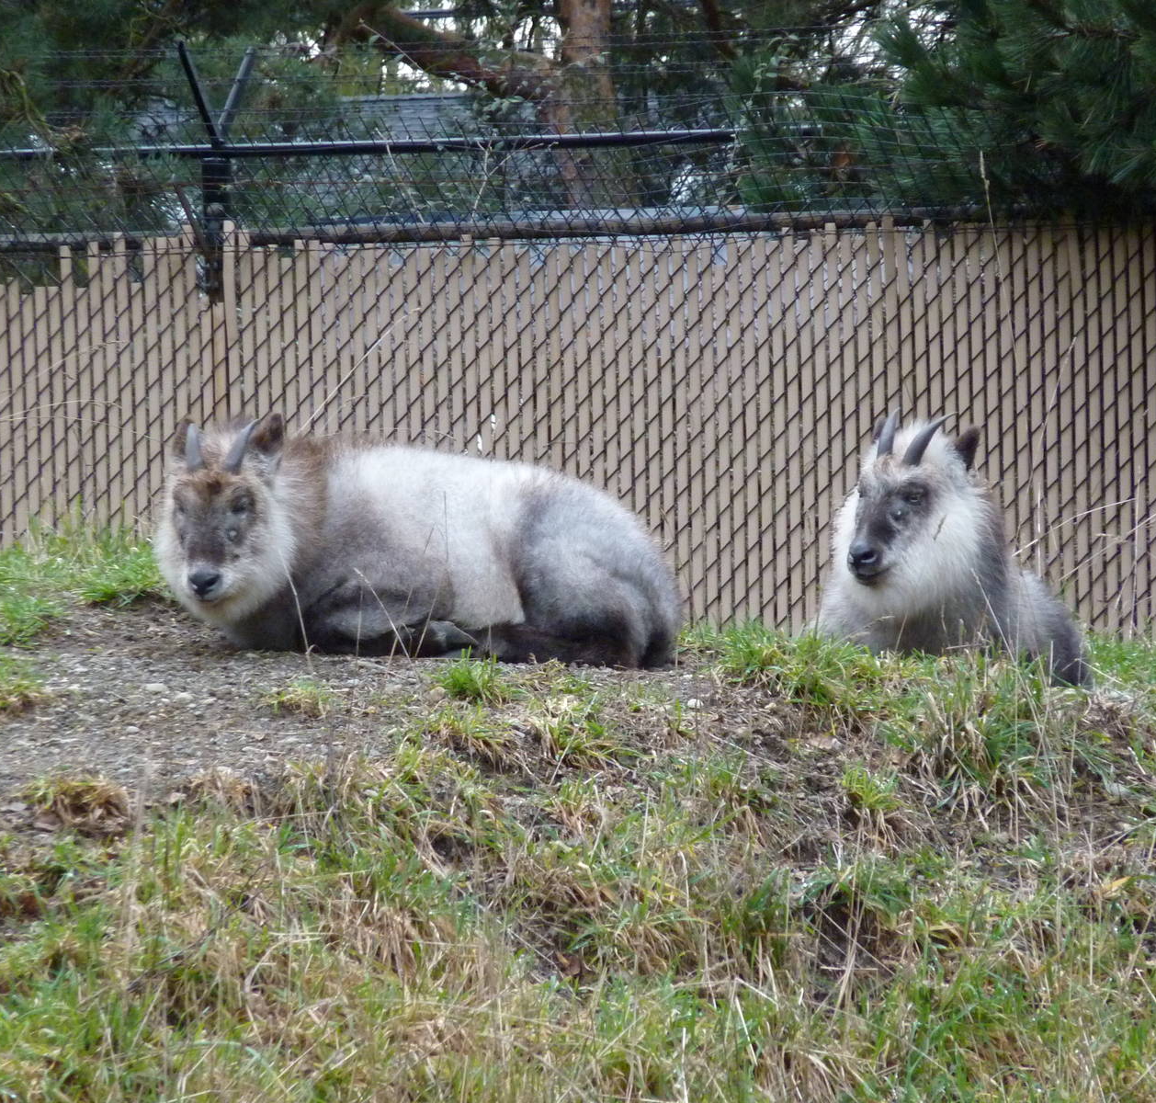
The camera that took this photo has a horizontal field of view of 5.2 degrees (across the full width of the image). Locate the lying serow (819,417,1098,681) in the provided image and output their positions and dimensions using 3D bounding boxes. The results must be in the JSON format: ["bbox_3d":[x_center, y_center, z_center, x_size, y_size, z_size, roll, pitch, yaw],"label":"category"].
[{"bbox_3d":[0.718,-0.001,24.400,0.440,0.520,0.930,-1,-3,23],"label":"lying serow"}]

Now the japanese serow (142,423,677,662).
[{"bbox_3d":[-0.304,-0.020,24.200,0.970,0.465,0.460,0,-3,-7],"label":"japanese serow"}]

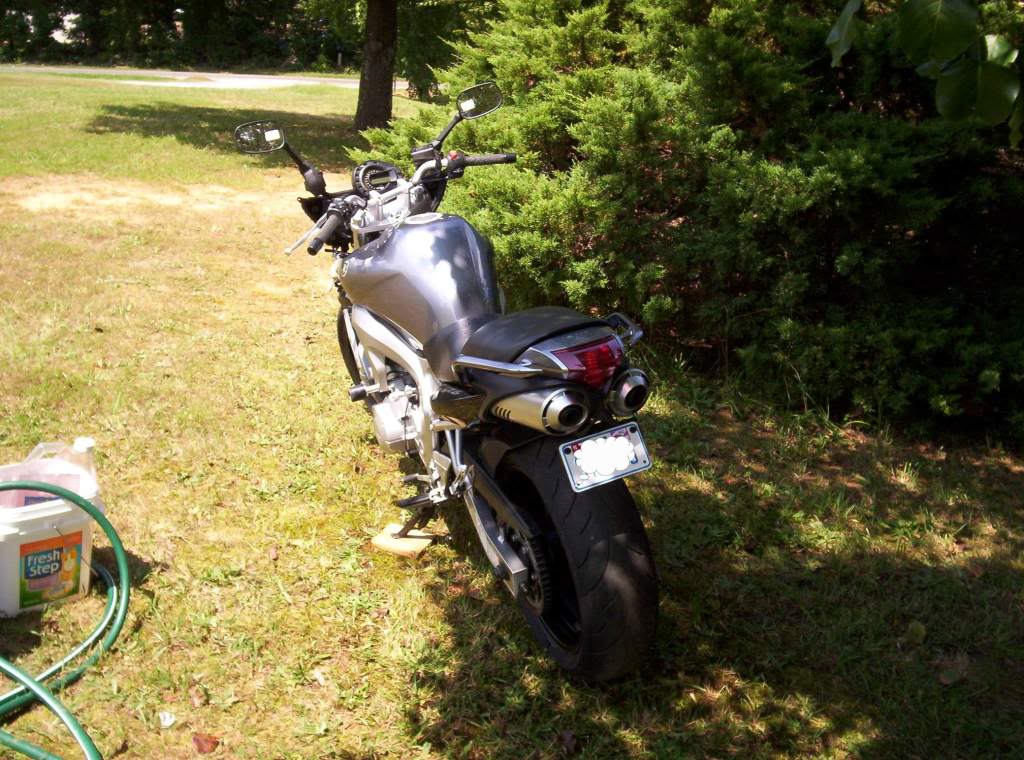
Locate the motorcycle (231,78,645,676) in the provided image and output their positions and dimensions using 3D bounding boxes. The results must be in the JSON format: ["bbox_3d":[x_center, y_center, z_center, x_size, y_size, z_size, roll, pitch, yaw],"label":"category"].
[{"bbox_3d":[-0.175,-0.083,3.139,0.870,1.290,2.050,-15,21,-19],"label":"motorcycle"}]

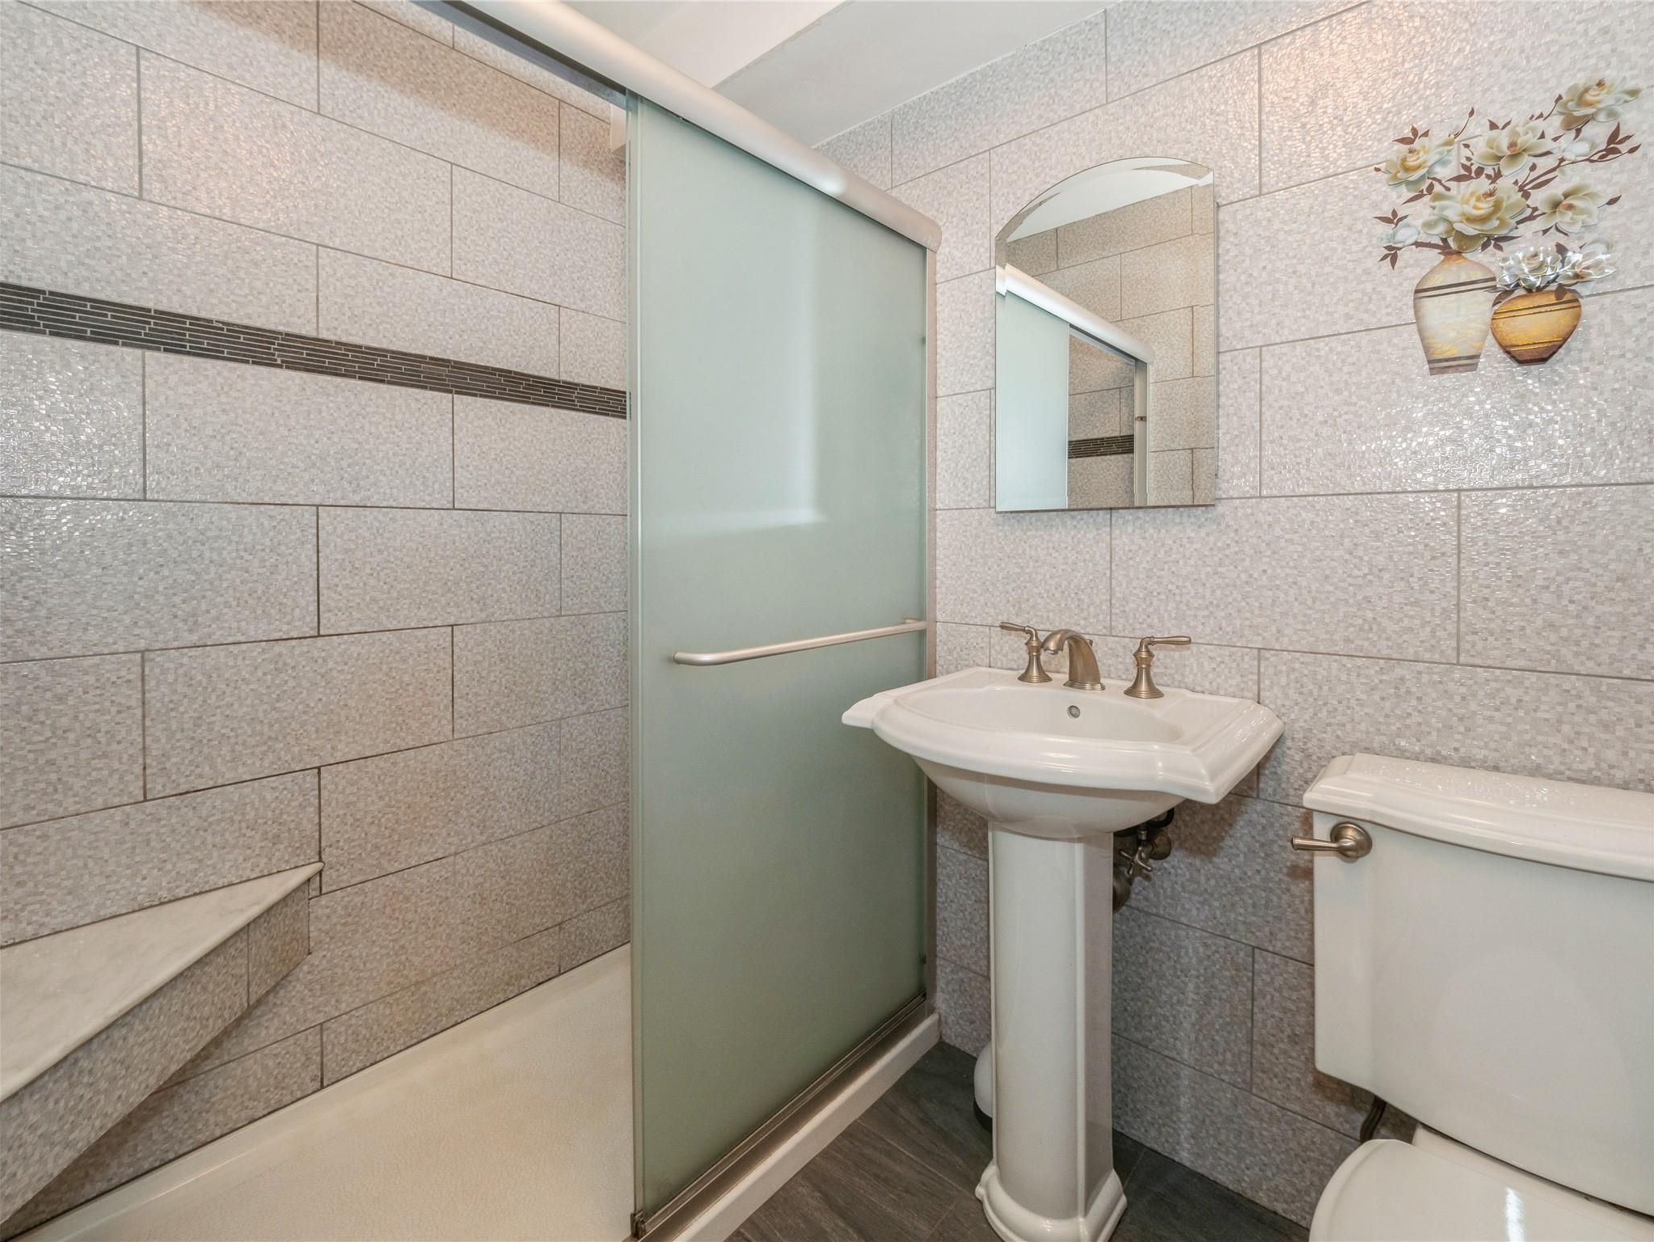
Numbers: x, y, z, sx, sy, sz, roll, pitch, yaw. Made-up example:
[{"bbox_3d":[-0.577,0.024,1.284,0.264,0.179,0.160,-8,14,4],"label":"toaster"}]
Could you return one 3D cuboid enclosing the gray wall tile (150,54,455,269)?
[{"bbox_3d":[-1.025,-0.886,1.348,0.010,0.265,0.497,0,3,44],"label":"gray wall tile"}]

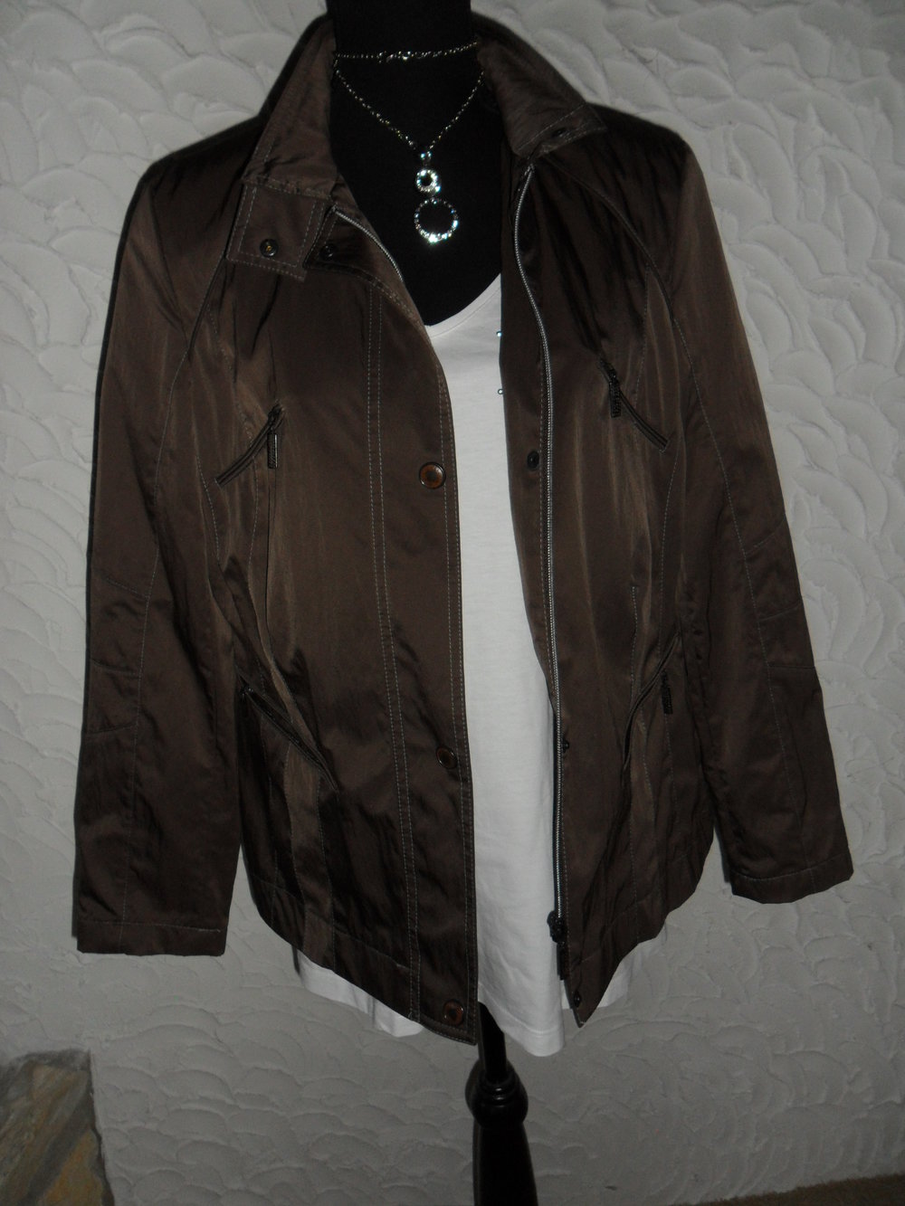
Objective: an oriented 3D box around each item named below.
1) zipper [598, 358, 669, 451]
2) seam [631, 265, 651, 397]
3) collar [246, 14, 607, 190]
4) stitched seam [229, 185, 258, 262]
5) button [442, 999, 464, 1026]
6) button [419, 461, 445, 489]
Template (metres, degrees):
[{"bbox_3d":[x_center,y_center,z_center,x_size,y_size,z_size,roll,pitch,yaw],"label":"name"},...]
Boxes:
[{"bbox_3d":[0.134,-0.148,0.710,0.025,0.083,0.014,-37,9,-10],"label":"zipper"},{"bbox_3d":[0.144,-0.207,0.715,0.010,0.100,0.009,5,3,-17],"label":"seam"},{"bbox_3d":[-0.027,-0.383,0.702,0.262,0.138,0.160,-5,17,0],"label":"collar"},{"bbox_3d":[-0.156,-0.283,0.700,0.010,0.060,0.007,14,-5,11],"label":"stitched seam"},{"bbox_3d":[0.000,0.338,0.775,0.020,0.021,0.005,-1,9,15],"label":"button"},{"bbox_3d":[-0.015,-0.095,0.697,0.020,0.020,0.005,-2,10,4],"label":"button"}]

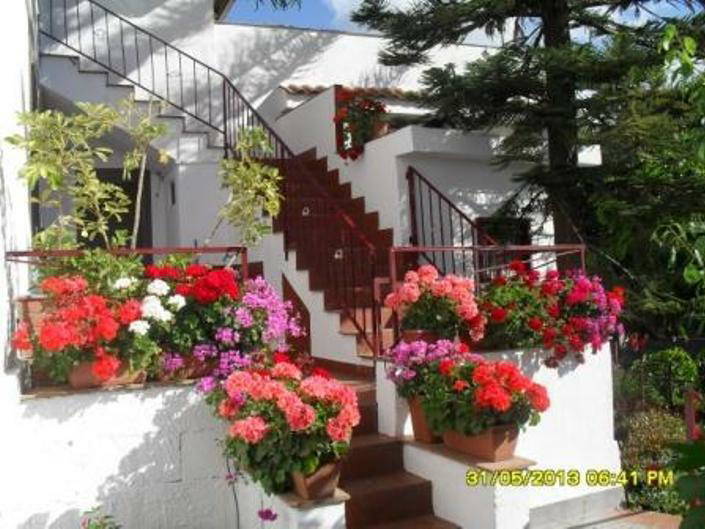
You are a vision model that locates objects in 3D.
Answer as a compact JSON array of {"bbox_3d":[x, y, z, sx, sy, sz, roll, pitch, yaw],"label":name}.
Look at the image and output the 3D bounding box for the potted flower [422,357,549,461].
[{"bbox_3d":[0.712,0.772,3.880,0.568,0.531,0.624,-1,-6,-20],"label":"potted flower"}]

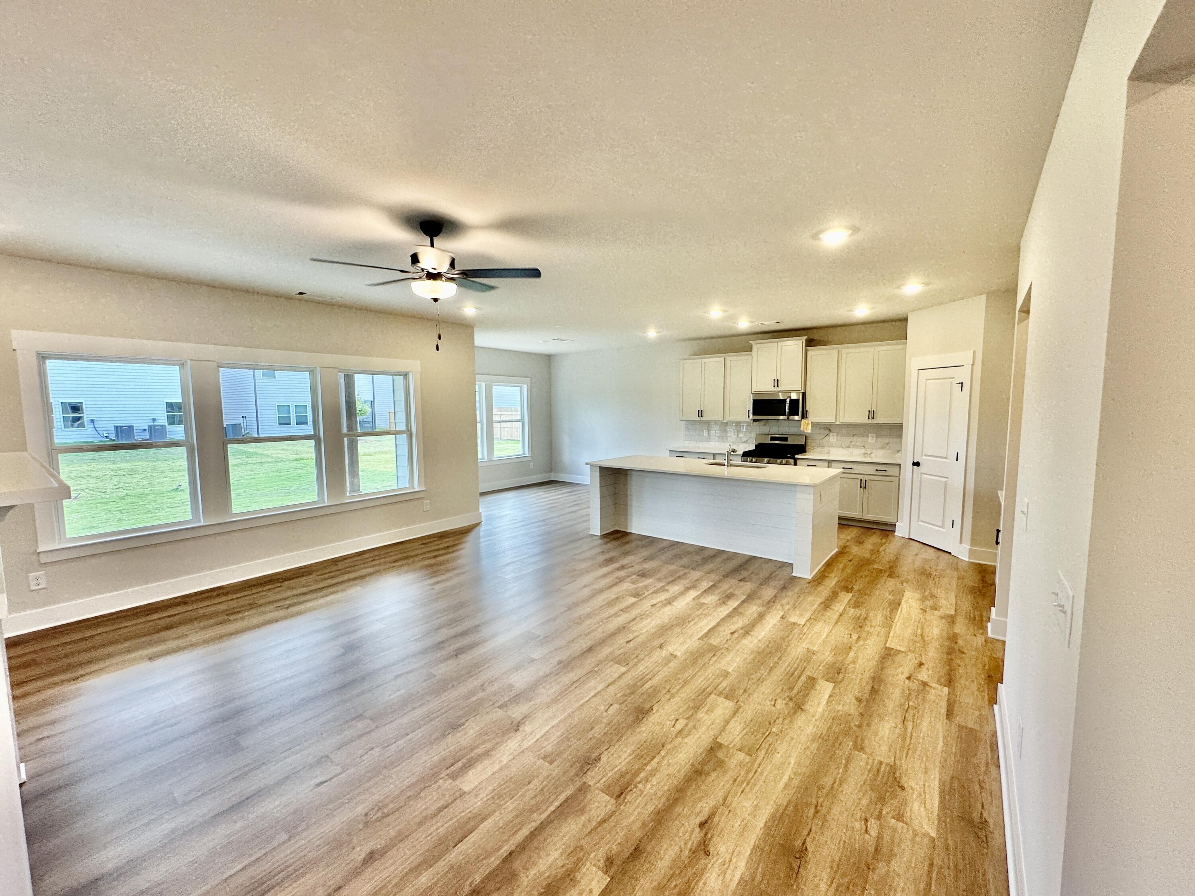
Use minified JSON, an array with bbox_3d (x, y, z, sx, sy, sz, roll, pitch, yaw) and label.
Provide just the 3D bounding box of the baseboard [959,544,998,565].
[{"bbox_3d":[3.886,1.099,4.877,0.261,0.134,0.020,3,6,38],"label":"baseboard"}]

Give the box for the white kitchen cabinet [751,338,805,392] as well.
[{"bbox_3d":[2.753,-1.224,7.262,0.795,0.770,0.400,3,6,38],"label":"white kitchen cabinet"}]

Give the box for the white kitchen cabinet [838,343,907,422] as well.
[{"bbox_3d":[3.767,-0.866,6.604,0.769,1.040,0.345,3,6,38],"label":"white kitchen cabinet"}]

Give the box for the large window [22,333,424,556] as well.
[{"bbox_3d":[-3.225,-0.122,4.862,0.100,1.695,3.236,3,6,38],"label":"large window"}]

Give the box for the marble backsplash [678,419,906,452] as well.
[{"bbox_3d":[2.829,-0.215,7.536,3.275,0.400,0.025,3,6,38],"label":"marble backsplash"}]

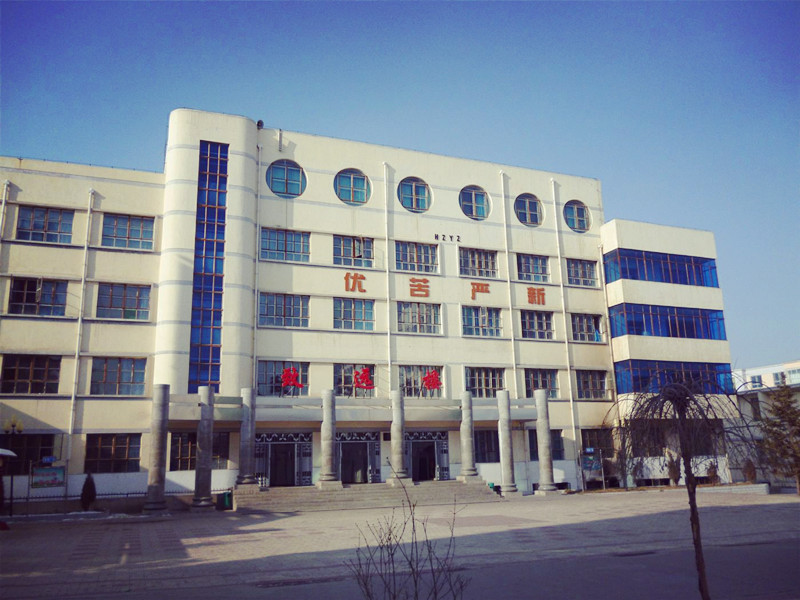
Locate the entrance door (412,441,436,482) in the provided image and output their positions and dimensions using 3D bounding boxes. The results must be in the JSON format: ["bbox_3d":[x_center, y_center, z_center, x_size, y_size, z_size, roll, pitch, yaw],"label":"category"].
[{"bbox_3d":[1.290,8.565,34.374,1.360,2.030,0.200,4,-15,-21],"label":"entrance door"}]

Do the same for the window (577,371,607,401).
[{"bbox_3d":[12.020,5.304,40.367,2.233,1.749,0.200,4,-14,-22],"label":"window"}]

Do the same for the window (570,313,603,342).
[{"bbox_3d":[11.786,1.771,40.670,2.262,1.707,0.200,4,-15,-21],"label":"window"}]

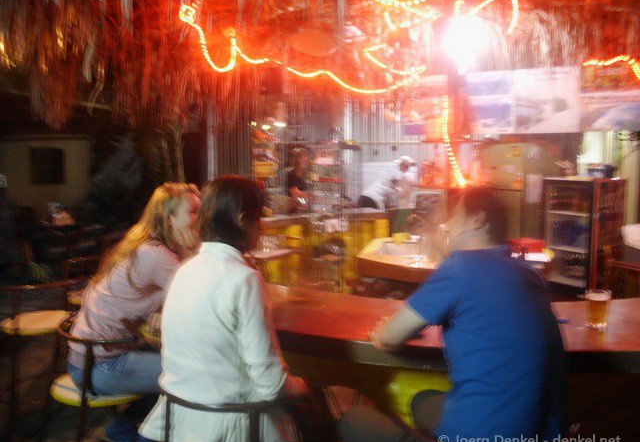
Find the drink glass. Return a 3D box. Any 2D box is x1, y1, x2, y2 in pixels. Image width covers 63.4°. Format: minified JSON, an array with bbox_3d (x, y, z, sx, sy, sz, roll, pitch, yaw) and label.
[{"bbox_3d":[1.065,0.339,1.975,0.092,0.140,0.092,0,7,0],"label":"drink glass"}]

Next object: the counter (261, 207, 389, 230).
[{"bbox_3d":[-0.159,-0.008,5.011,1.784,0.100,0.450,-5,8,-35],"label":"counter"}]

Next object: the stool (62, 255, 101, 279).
[{"bbox_3d":[-1.595,0.773,3.693,0.430,0.970,0.430,-2,7,-17],"label":"stool"}]

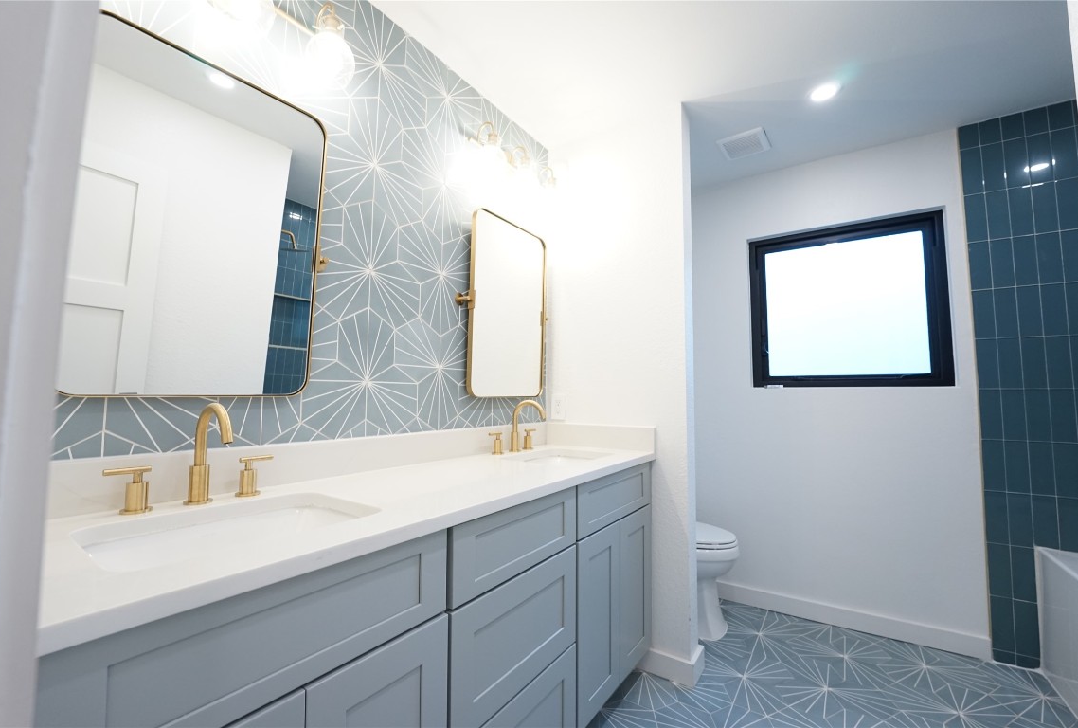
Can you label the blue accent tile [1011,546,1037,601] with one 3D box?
[{"bbox_3d":[2.089,0.903,1.831,0.074,0.228,0.010,-2,-6,35],"label":"blue accent tile"}]

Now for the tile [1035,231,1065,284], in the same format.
[{"bbox_3d":[2.250,-0.464,1.871,0.072,0.226,0.010,-2,-5,32],"label":"tile"}]

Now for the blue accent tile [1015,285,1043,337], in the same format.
[{"bbox_3d":[2.168,-0.233,1.877,0.074,0.228,0.010,-2,-6,35],"label":"blue accent tile"}]

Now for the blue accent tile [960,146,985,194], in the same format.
[{"bbox_3d":[2.066,-0.915,2.025,0.071,0.226,0.010,-2,-5,32],"label":"blue accent tile"}]

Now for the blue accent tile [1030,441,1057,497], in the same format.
[{"bbox_3d":[2.158,0.447,1.824,0.074,0.228,0.010,-2,-6,35],"label":"blue accent tile"}]

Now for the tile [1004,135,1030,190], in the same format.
[{"bbox_3d":[2.177,-0.912,1.938,0.075,0.229,0.010,-2,-5,35],"label":"tile"}]

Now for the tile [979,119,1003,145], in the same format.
[{"bbox_3d":[2.127,-1.088,2.001,0.072,0.113,0.010,-2,-5,32],"label":"tile"}]

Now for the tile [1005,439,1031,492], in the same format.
[{"bbox_3d":[2.102,0.453,1.866,0.075,0.229,0.010,-2,-5,35],"label":"tile"}]

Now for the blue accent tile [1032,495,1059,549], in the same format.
[{"bbox_3d":[2.160,0.677,1.812,0.075,0.229,0.010,-2,-5,35],"label":"blue accent tile"}]

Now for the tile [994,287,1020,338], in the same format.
[{"bbox_3d":[2.110,-0.231,1.918,0.074,0.228,0.010,-2,-6,35],"label":"tile"}]

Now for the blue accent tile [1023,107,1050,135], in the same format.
[{"bbox_3d":[2.241,-1.087,1.915,0.075,0.117,0.010,-2,-5,35],"label":"blue accent tile"}]

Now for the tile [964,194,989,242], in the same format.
[{"bbox_3d":[2.055,-0.684,1.996,0.074,0.228,0.010,-2,-6,35],"label":"tile"}]

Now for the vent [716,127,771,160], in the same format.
[{"bbox_3d":[1.054,-1.132,2.177,0.205,0.022,0.220,-2,-5,32],"label":"vent"}]

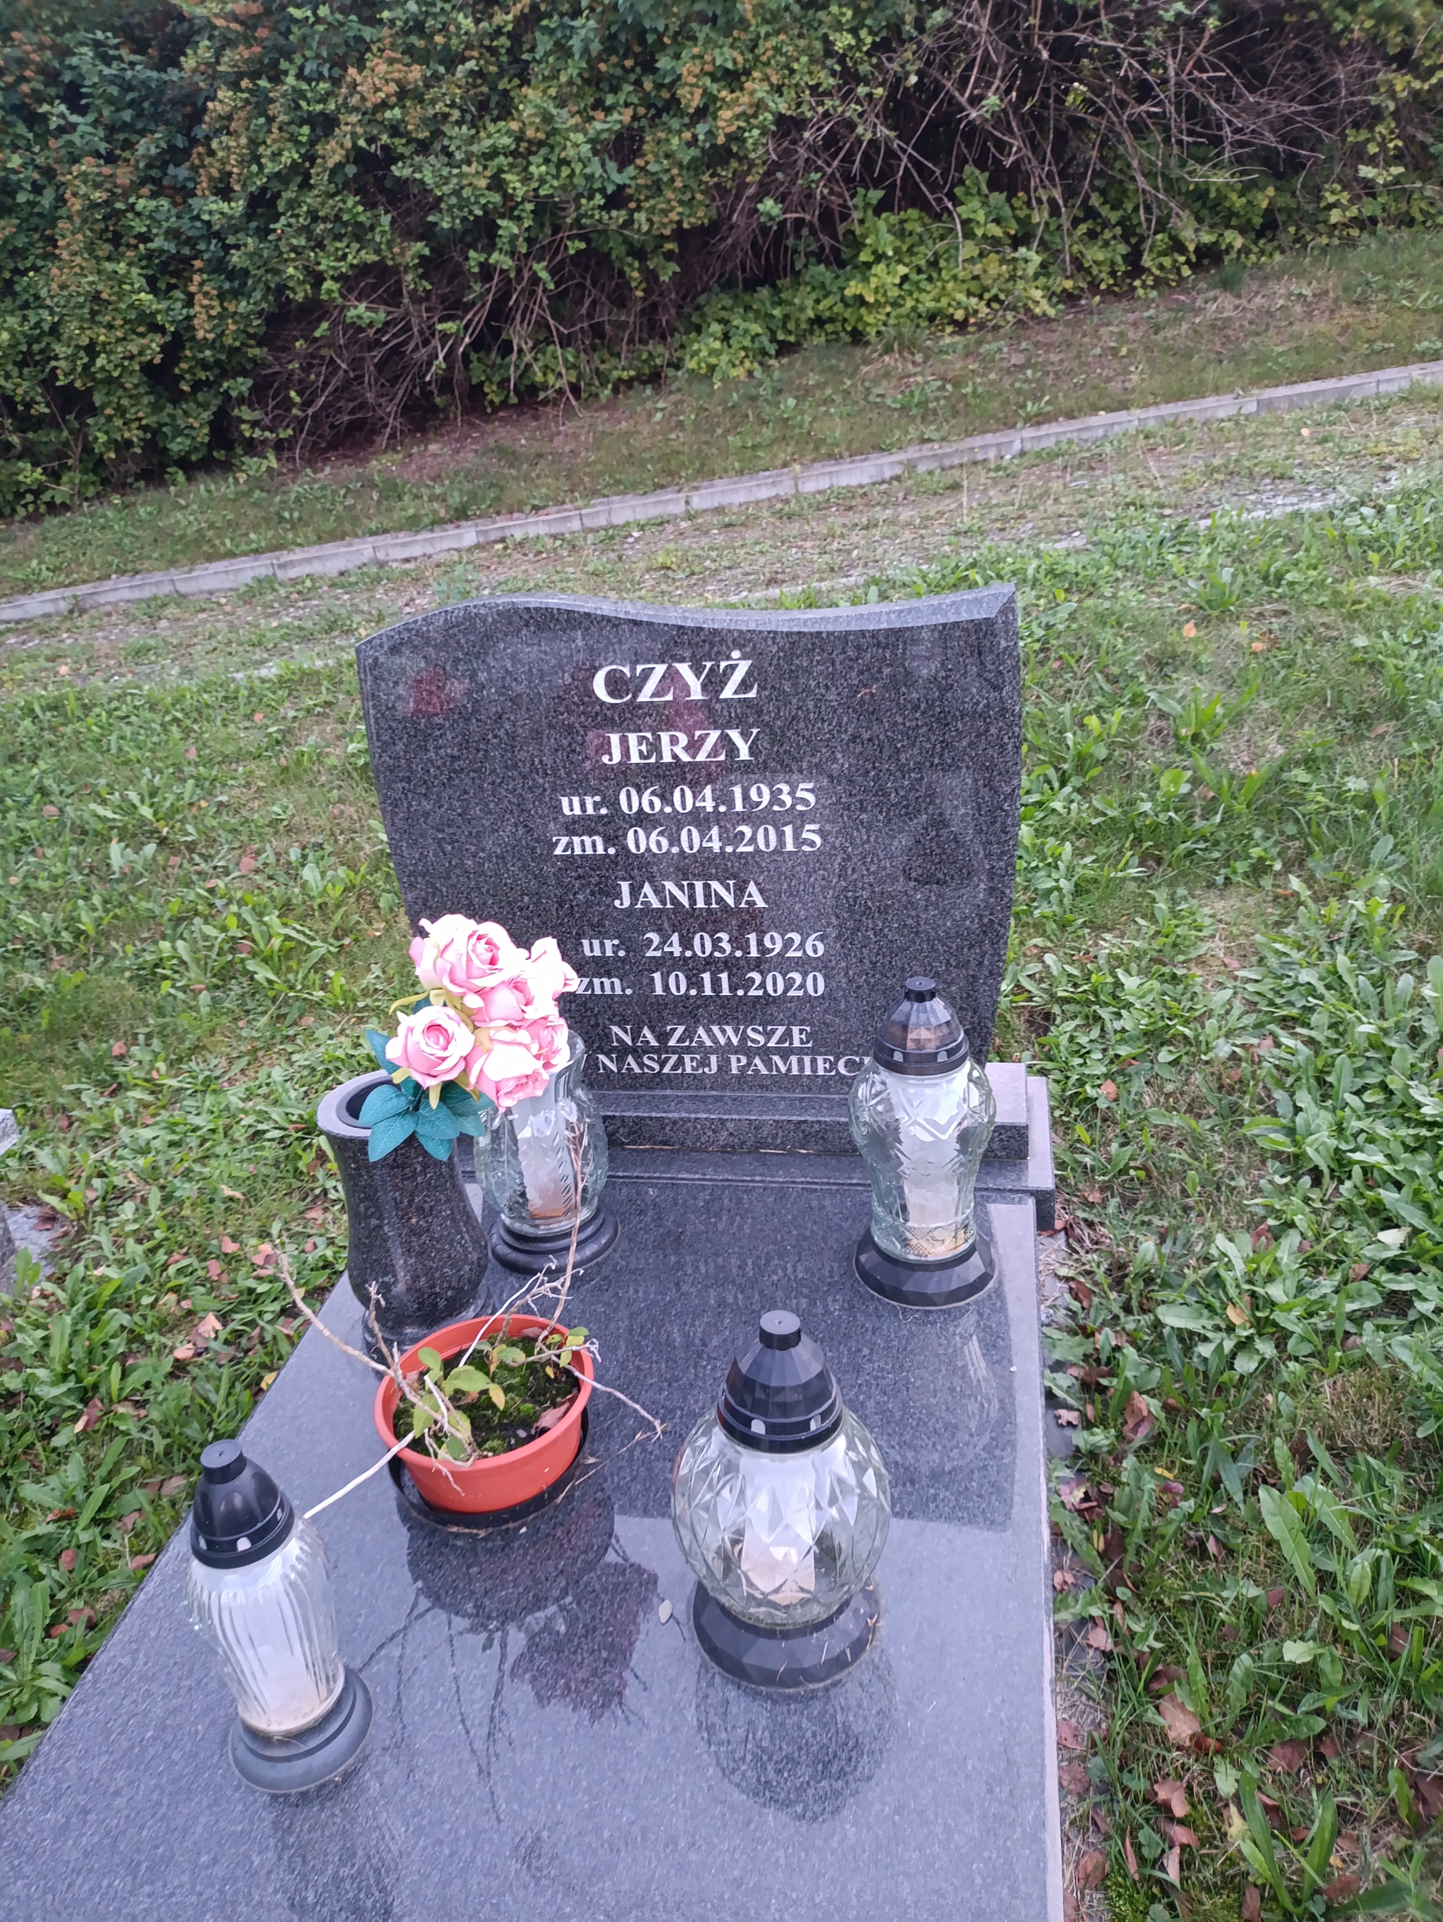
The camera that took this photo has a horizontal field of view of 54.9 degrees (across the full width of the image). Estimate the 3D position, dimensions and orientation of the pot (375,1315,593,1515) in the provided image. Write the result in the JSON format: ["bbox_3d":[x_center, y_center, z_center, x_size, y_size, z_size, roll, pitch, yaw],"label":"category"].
[{"bbox_3d":[-0.206,0.408,1.244,0.195,0.106,0.195,0,25,11],"label":"pot"}]

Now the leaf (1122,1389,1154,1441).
[{"bbox_3d":[0.410,0.441,1.366,0.028,0.017,0.061,3,26,17],"label":"leaf"}]

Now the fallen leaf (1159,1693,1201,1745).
[{"bbox_3d":[0.353,0.579,1.071,0.028,0.017,0.042,-5,24,-1],"label":"fallen leaf"}]

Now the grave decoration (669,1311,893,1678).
[{"bbox_3d":[0.048,0.381,1.039,0.166,0.281,0.166,0,25,11],"label":"grave decoration"}]

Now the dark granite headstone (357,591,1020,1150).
[{"bbox_3d":[-0.023,-0.125,1.639,0.730,0.609,0.083,0,25,11],"label":"dark granite headstone"}]

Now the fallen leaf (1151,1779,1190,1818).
[{"bbox_3d":[0.329,0.607,1.014,0.022,0.017,0.029,-16,27,-23],"label":"fallen leaf"}]

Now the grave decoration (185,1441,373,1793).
[{"bbox_3d":[-0.321,0.446,0.976,0.105,0.270,0.105,0,25,11],"label":"grave decoration"}]

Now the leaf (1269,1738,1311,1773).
[{"bbox_3d":[0.426,0.588,1.039,0.039,0.017,0.019,-18,27,-26],"label":"leaf"}]

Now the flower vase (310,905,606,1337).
[{"bbox_3d":[-0.251,0.172,1.346,0.282,0.451,0.175,0,25,11],"label":"flower vase"}]

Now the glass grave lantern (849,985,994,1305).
[{"bbox_3d":[0.206,0.171,1.413,0.152,0.331,0.152,0,25,11],"label":"glass grave lantern"}]

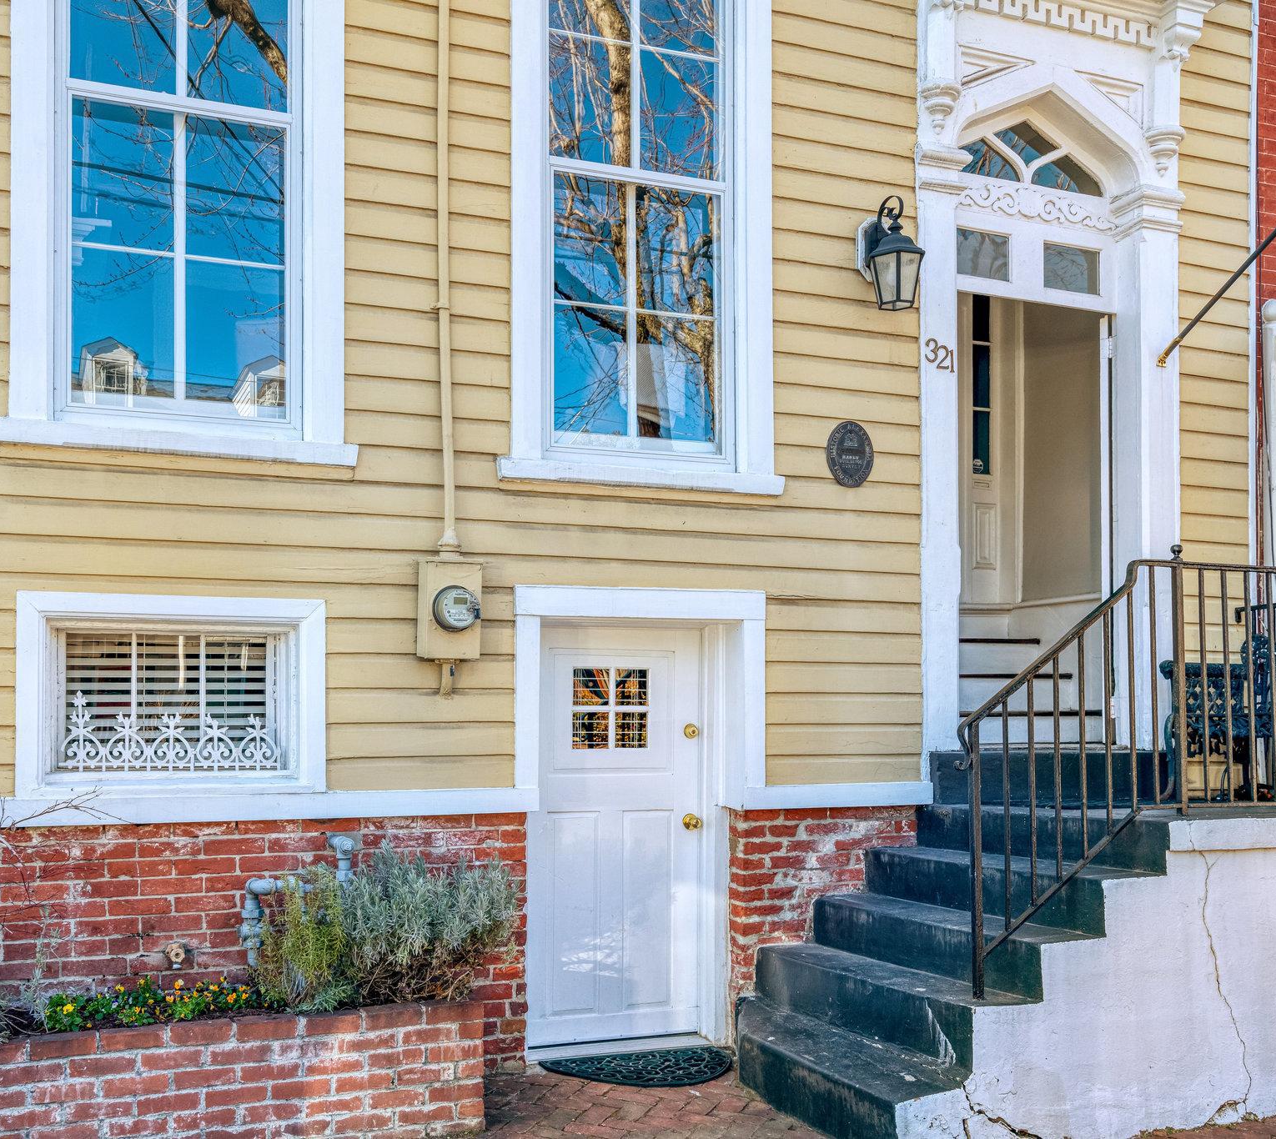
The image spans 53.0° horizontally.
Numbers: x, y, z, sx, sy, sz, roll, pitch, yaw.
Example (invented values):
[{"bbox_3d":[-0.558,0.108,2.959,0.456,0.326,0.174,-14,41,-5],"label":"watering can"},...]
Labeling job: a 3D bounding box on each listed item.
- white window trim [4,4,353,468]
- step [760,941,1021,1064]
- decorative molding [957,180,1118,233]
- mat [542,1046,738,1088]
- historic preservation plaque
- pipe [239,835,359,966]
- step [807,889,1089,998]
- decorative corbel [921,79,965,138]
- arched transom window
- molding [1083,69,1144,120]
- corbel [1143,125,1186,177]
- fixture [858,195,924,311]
[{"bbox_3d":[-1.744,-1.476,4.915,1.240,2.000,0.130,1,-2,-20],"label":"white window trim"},{"bbox_3d":[0.895,1.567,4.676,0.261,0.206,1.292,2,-5,-24],"label":"step"},{"bbox_3d":[1.967,-1.813,6.390,1.000,0.150,0.050,1,-2,-20],"label":"decorative molding"},{"bbox_3d":[-0.014,2.050,5.301,0.800,0.020,0.430,1,-2,-20],"label":"mat"},{"bbox_3d":[0.976,-0.527,5.884,0.235,0.295,0.025,1,-2,-20],"label":"historic preservation plaque"},{"bbox_3d":[-1.309,1.278,4.939,0.440,0.500,0.160,1,-2,-20],"label":"pipe"},{"bbox_3d":[1.135,1.374,4.755,0.247,0.185,1.294,2,-5,-24],"label":"step"},{"bbox_3d":[1.294,-1.933,5.393,0.155,0.210,0.125,2,-5,-19],"label":"decorative corbel"},{"bbox_3d":[1.752,-1.842,5.786,0.760,0.300,0.070,2,-5,-19],"label":"arched transom window"},{"bbox_3d":[2.138,-2.130,5.755,0.310,0.195,0.050,2,-5,-19],"label":"molding"},{"bbox_3d":[2.365,-1.882,5.746,0.155,0.210,0.125,2,-5,-19],"label":"corbel"},{"bbox_3d":[1.026,-1.284,5.231,0.210,0.420,0.270,2,-5,-19],"label":"fixture"}]

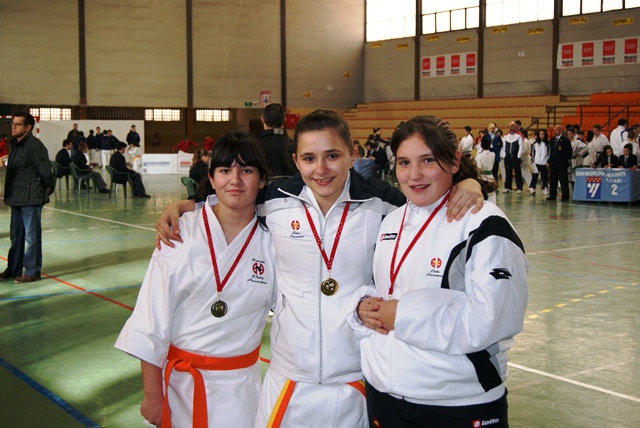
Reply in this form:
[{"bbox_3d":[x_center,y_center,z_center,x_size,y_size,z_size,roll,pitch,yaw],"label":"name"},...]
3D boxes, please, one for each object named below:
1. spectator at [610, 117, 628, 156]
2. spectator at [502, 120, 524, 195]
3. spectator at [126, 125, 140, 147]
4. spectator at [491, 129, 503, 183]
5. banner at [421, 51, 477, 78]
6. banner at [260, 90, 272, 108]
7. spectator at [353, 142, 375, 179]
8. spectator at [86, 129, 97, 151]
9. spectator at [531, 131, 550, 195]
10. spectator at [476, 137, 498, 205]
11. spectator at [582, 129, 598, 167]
[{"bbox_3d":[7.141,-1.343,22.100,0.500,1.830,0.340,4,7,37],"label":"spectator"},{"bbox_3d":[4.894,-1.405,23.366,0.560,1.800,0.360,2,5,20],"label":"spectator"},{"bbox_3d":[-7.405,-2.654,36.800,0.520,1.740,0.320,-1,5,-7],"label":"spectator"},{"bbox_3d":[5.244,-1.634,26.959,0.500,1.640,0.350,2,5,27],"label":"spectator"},{"bbox_3d":[5.913,-6.813,42.573,0.030,0.980,3.600,-4,6,-35],"label":"banner"},{"bbox_3d":[-2.572,-5.513,44.415,0.635,0.860,0.030,-4,6,-35],"label":"banner"},{"bbox_3d":[1.328,-1.532,27.300,0.500,1.250,0.600,2,6,24],"label":"spectator"},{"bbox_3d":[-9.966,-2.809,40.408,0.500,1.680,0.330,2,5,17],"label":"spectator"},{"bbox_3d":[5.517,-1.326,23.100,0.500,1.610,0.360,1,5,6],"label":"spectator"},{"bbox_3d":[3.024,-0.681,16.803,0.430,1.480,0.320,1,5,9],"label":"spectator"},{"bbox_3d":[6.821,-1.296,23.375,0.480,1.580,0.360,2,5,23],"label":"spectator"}]

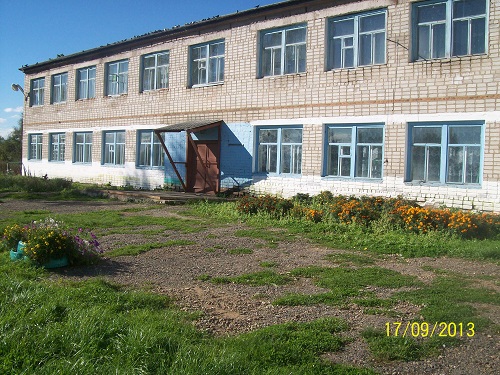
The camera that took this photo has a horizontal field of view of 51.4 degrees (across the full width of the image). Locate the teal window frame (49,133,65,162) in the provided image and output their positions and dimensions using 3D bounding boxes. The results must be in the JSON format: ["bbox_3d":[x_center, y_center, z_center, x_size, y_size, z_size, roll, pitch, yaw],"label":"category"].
[{"bbox_3d":[-10.466,-2.189,28.602,2.070,1.600,0.180,5,3,45],"label":"teal window frame"}]

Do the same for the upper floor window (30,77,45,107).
[{"bbox_3d":[-12.432,-5.576,30.522,1.960,1.600,0.150,5,3,45],"label":"upper floor window"}]

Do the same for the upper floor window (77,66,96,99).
[{"bbox_3d":[-8.321,-5.252,26.463,1.960,1.600,0.150,5,3,45],"label":"upper floor window"}]

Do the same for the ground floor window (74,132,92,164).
[{"bbox_3d":[-8.396,-2.004,26.548,2.070,1.600,0.180,5,3,45],"label":"ground floor window"}]

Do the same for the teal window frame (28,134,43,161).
[{"bbox_3d":[-12.497,-2.364,30.618,2.070,1.600,0.180,5,3,45],"label":"teal window frame"}]

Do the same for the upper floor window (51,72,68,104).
[{"bbox_3d":[-10.297,-5.372,28.448,2.070,1.600,0.180,5,3,45],"label":"upper floor window"}]

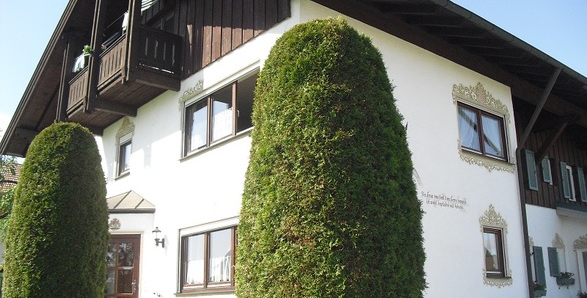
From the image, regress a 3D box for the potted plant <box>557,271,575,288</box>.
[{"bbox_3d":[7.157,3.417,16.068,0.580,0.400,0.200,13,-19,-38],"label":"potted plant"}]

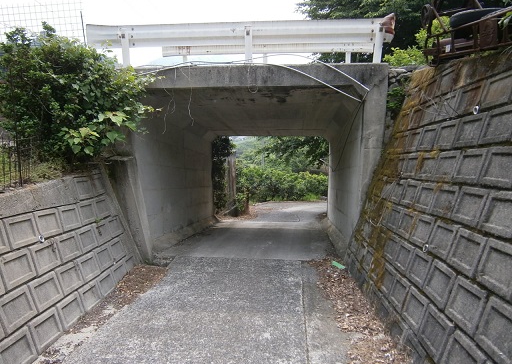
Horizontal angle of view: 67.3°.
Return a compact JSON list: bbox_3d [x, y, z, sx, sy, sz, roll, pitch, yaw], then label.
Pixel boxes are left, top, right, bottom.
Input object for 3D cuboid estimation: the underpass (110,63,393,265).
[{"bbox_3d":[0.090,-0.260,8.100,3.950,2.950,5.200,0,3,6],"label":"underpass"}]

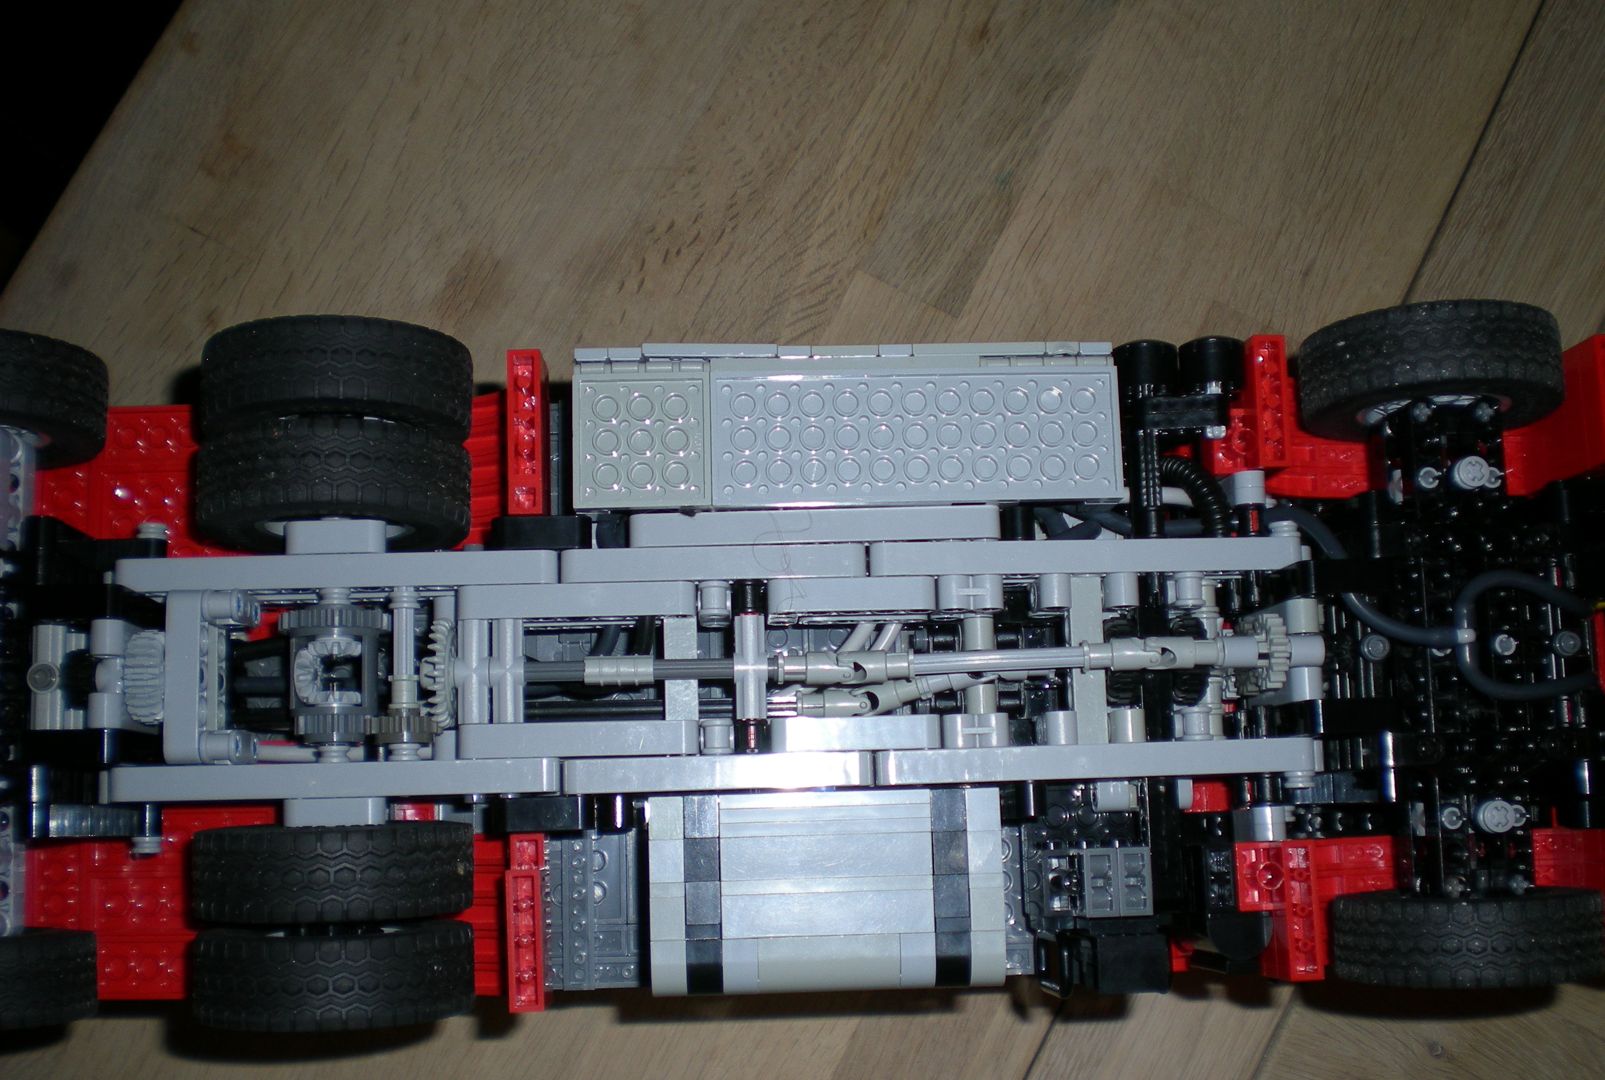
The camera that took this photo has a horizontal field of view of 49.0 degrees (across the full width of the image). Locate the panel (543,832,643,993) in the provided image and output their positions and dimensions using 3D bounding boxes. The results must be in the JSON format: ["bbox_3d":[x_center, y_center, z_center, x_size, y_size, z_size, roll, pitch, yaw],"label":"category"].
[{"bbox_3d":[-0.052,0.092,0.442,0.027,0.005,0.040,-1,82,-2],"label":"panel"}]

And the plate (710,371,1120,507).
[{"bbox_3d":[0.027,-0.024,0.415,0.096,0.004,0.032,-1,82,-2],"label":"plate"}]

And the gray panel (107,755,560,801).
[{"bbox_3d":[-0.107,0.055,0.403,0.104,0.008,0.008,-1,81,-3],"label":"gray panel"}]

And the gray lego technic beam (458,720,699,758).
[{"bbox_3d":[-0.052,0.046,0.409,0.056,0.008,0.008,-1,82,-2],"label":"gray lego technic beam"}]

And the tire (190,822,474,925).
[{"bbox_3d":[-0.106,0.075,0.400,0.062,0.062,0.020,-1,81,-3],"label":"tire"}]

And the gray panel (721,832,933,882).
[{"bbox_3d":[0.005,0.073,0.405,0.048,0.008,0.010,-1,81,-3],"label":"gray panel"}]

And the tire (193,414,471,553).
[{"bbox_3d":[-0.110,-0.013,0.416,0.062,0.062,0.020,-1,82,-2],"label":"tire"}]

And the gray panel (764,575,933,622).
[{"bbox_3d":[0.011,0.013,0.413,0.040,0.008,0.008,-1,81,-3],"label":"gray panel"}]

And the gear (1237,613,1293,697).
[{"bbox_3d":[0.109,0.027,0.420,0.011,0.019,0.019,-1,82,-2],"label":"gear"}]

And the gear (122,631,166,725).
[{"bbox_3d":[-0.151,0.032,0.408,0.008,0.022,0.022,-1,82,-2],"label":"gear"}]

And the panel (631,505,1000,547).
[{"bbox_3d":[0.003,-0.002,0.415,0.088,0.008,0.008,-1,81,-3],"label":"panel"}]

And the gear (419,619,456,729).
[{"bbox_3d":[-0.084,0.031,0.407,0.008,0.025,0.025,-1,81,-3],"label":"gear"}]

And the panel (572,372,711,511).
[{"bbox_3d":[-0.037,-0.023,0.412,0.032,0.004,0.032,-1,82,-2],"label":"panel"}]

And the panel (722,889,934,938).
[{"bbox_3d":[0.006,0.085,0.401,0.048,0.008,0.010,-1,82,-2],"label":"panel"}]

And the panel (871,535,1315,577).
[{"bbox_3d":[0.068,0.004,0.417,0.104,0.008,0.008,-1,81,-3],"label":"panel"}]

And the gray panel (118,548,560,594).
[{"bbox_3d":[-0.108,0.008,0.409,0.104,0.008,0.008,-1,81,-3],"label":"gray panel"}]

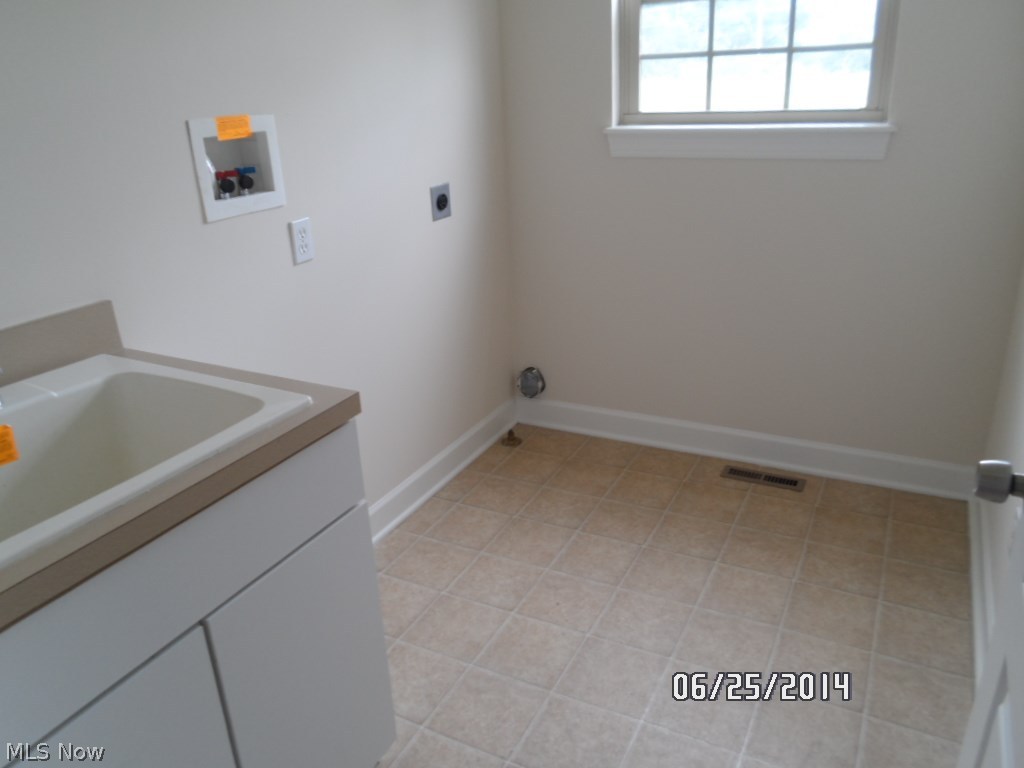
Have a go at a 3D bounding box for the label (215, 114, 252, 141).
[{"bbox_3d":[-0.653,-0.603,1.737,0.004,0.052,0.105,8,24,27],"label":"label"}]

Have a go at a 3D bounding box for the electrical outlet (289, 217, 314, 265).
[{"bbox_3d":[-0.565,-0.386,1.994,0.009,0.115,0.071,8,24,27],"label":"electrical outlet"}]

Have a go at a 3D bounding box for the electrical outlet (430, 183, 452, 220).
[{"bbox_3d":[-0.246,-0.628,2.560,0.009,0.115,0.114,8,24,27],"label":"electrical outlet"}]

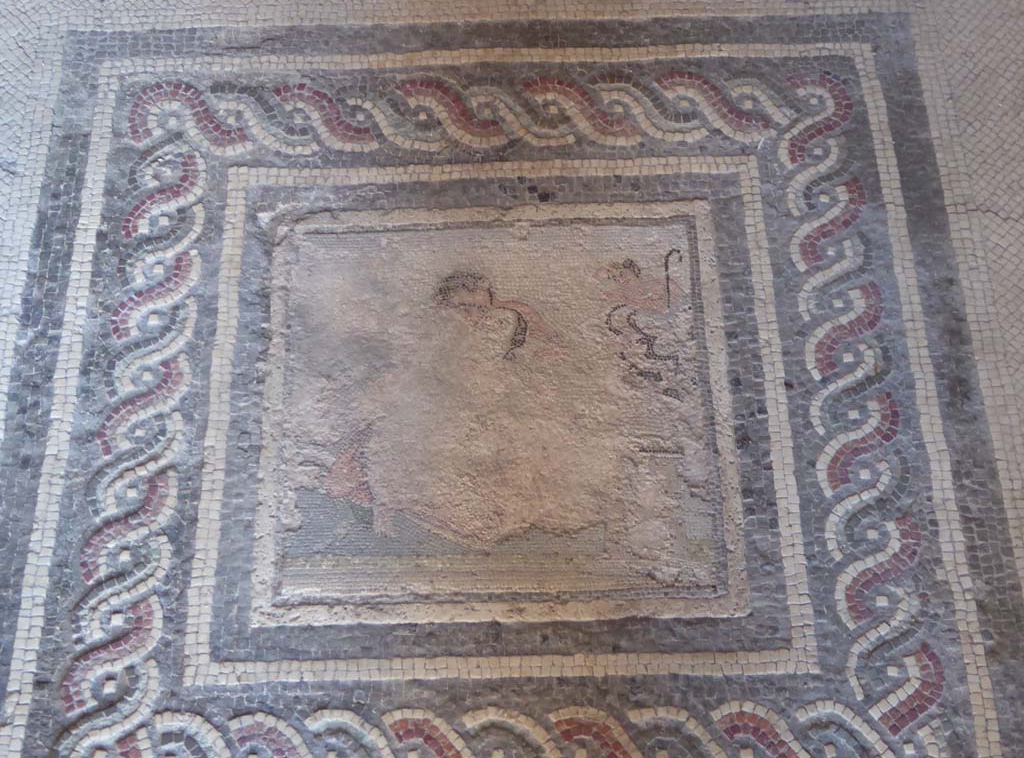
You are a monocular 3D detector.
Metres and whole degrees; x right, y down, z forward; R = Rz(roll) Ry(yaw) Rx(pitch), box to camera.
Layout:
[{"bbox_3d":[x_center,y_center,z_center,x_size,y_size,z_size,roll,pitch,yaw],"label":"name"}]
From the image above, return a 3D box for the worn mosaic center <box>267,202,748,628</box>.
[{"bbox_3d":[-0.017,0.026,1.504,0.465,0.025,0.464,-1,62,0],"label":"worn mosaic center"}]

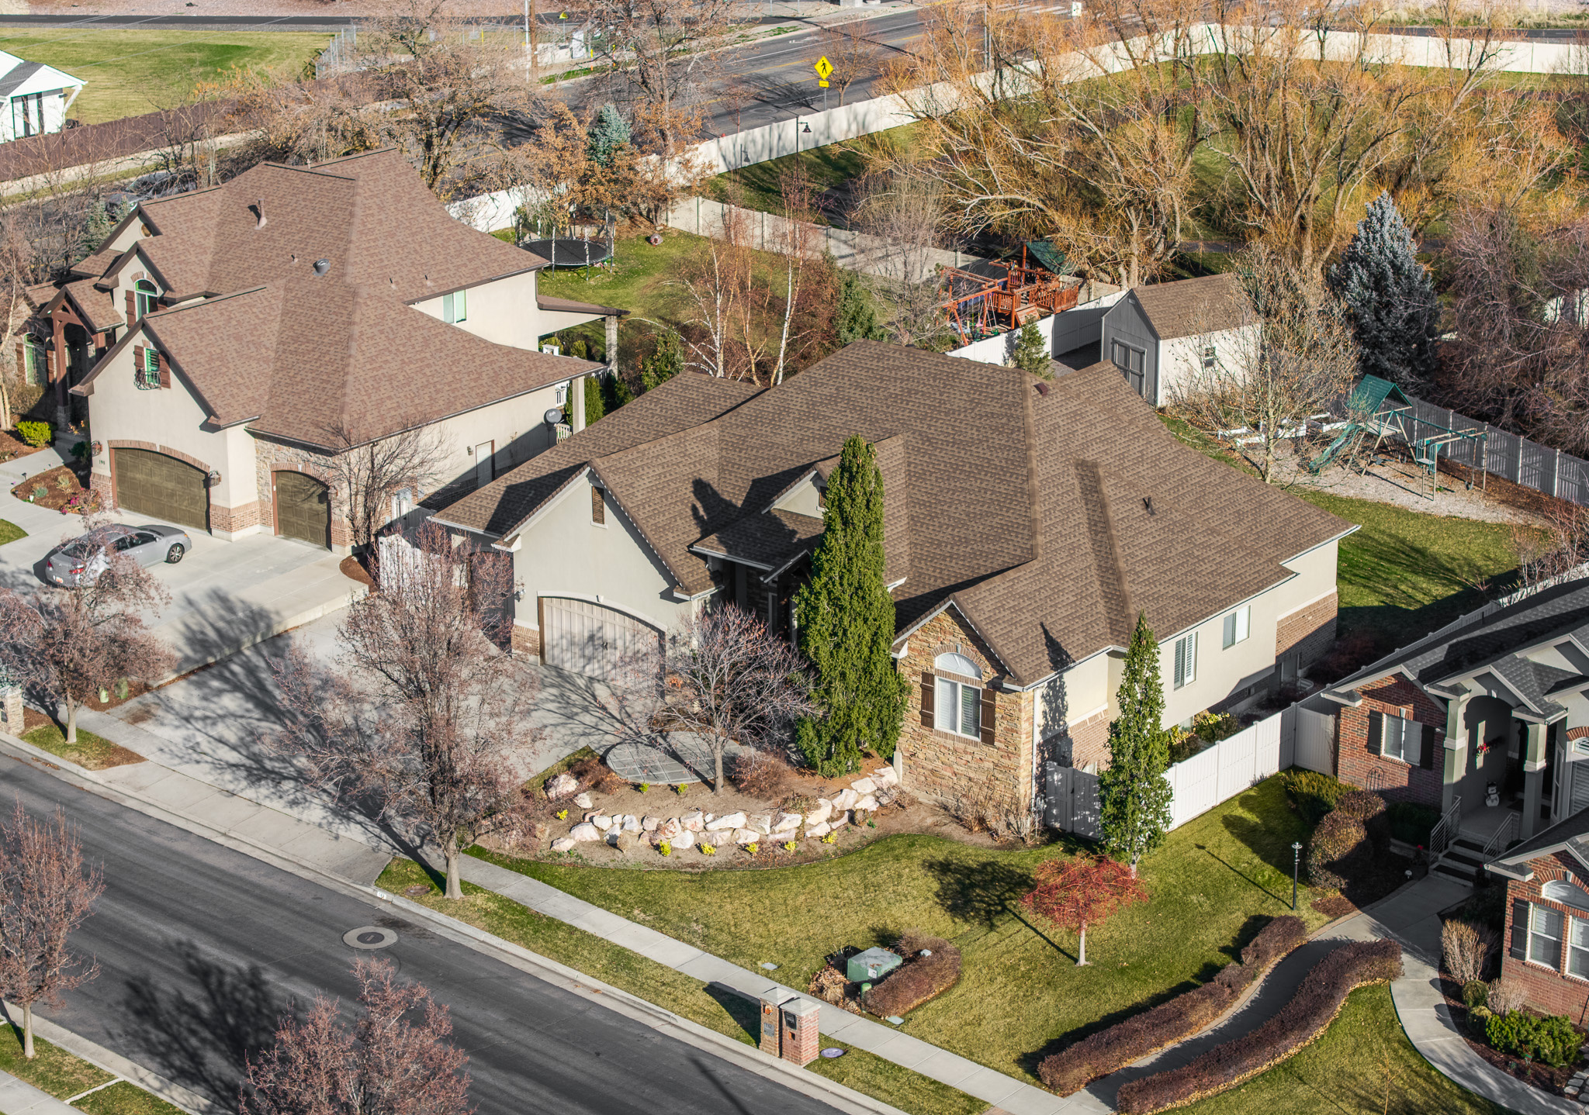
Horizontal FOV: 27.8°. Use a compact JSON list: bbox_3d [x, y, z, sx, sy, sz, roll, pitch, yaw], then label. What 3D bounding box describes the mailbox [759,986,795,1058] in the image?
[{"bbox_3d":[-0.393,10.674,74.159,0.680,1.550,0.660,14,24,36],"label":"mailbox"}]

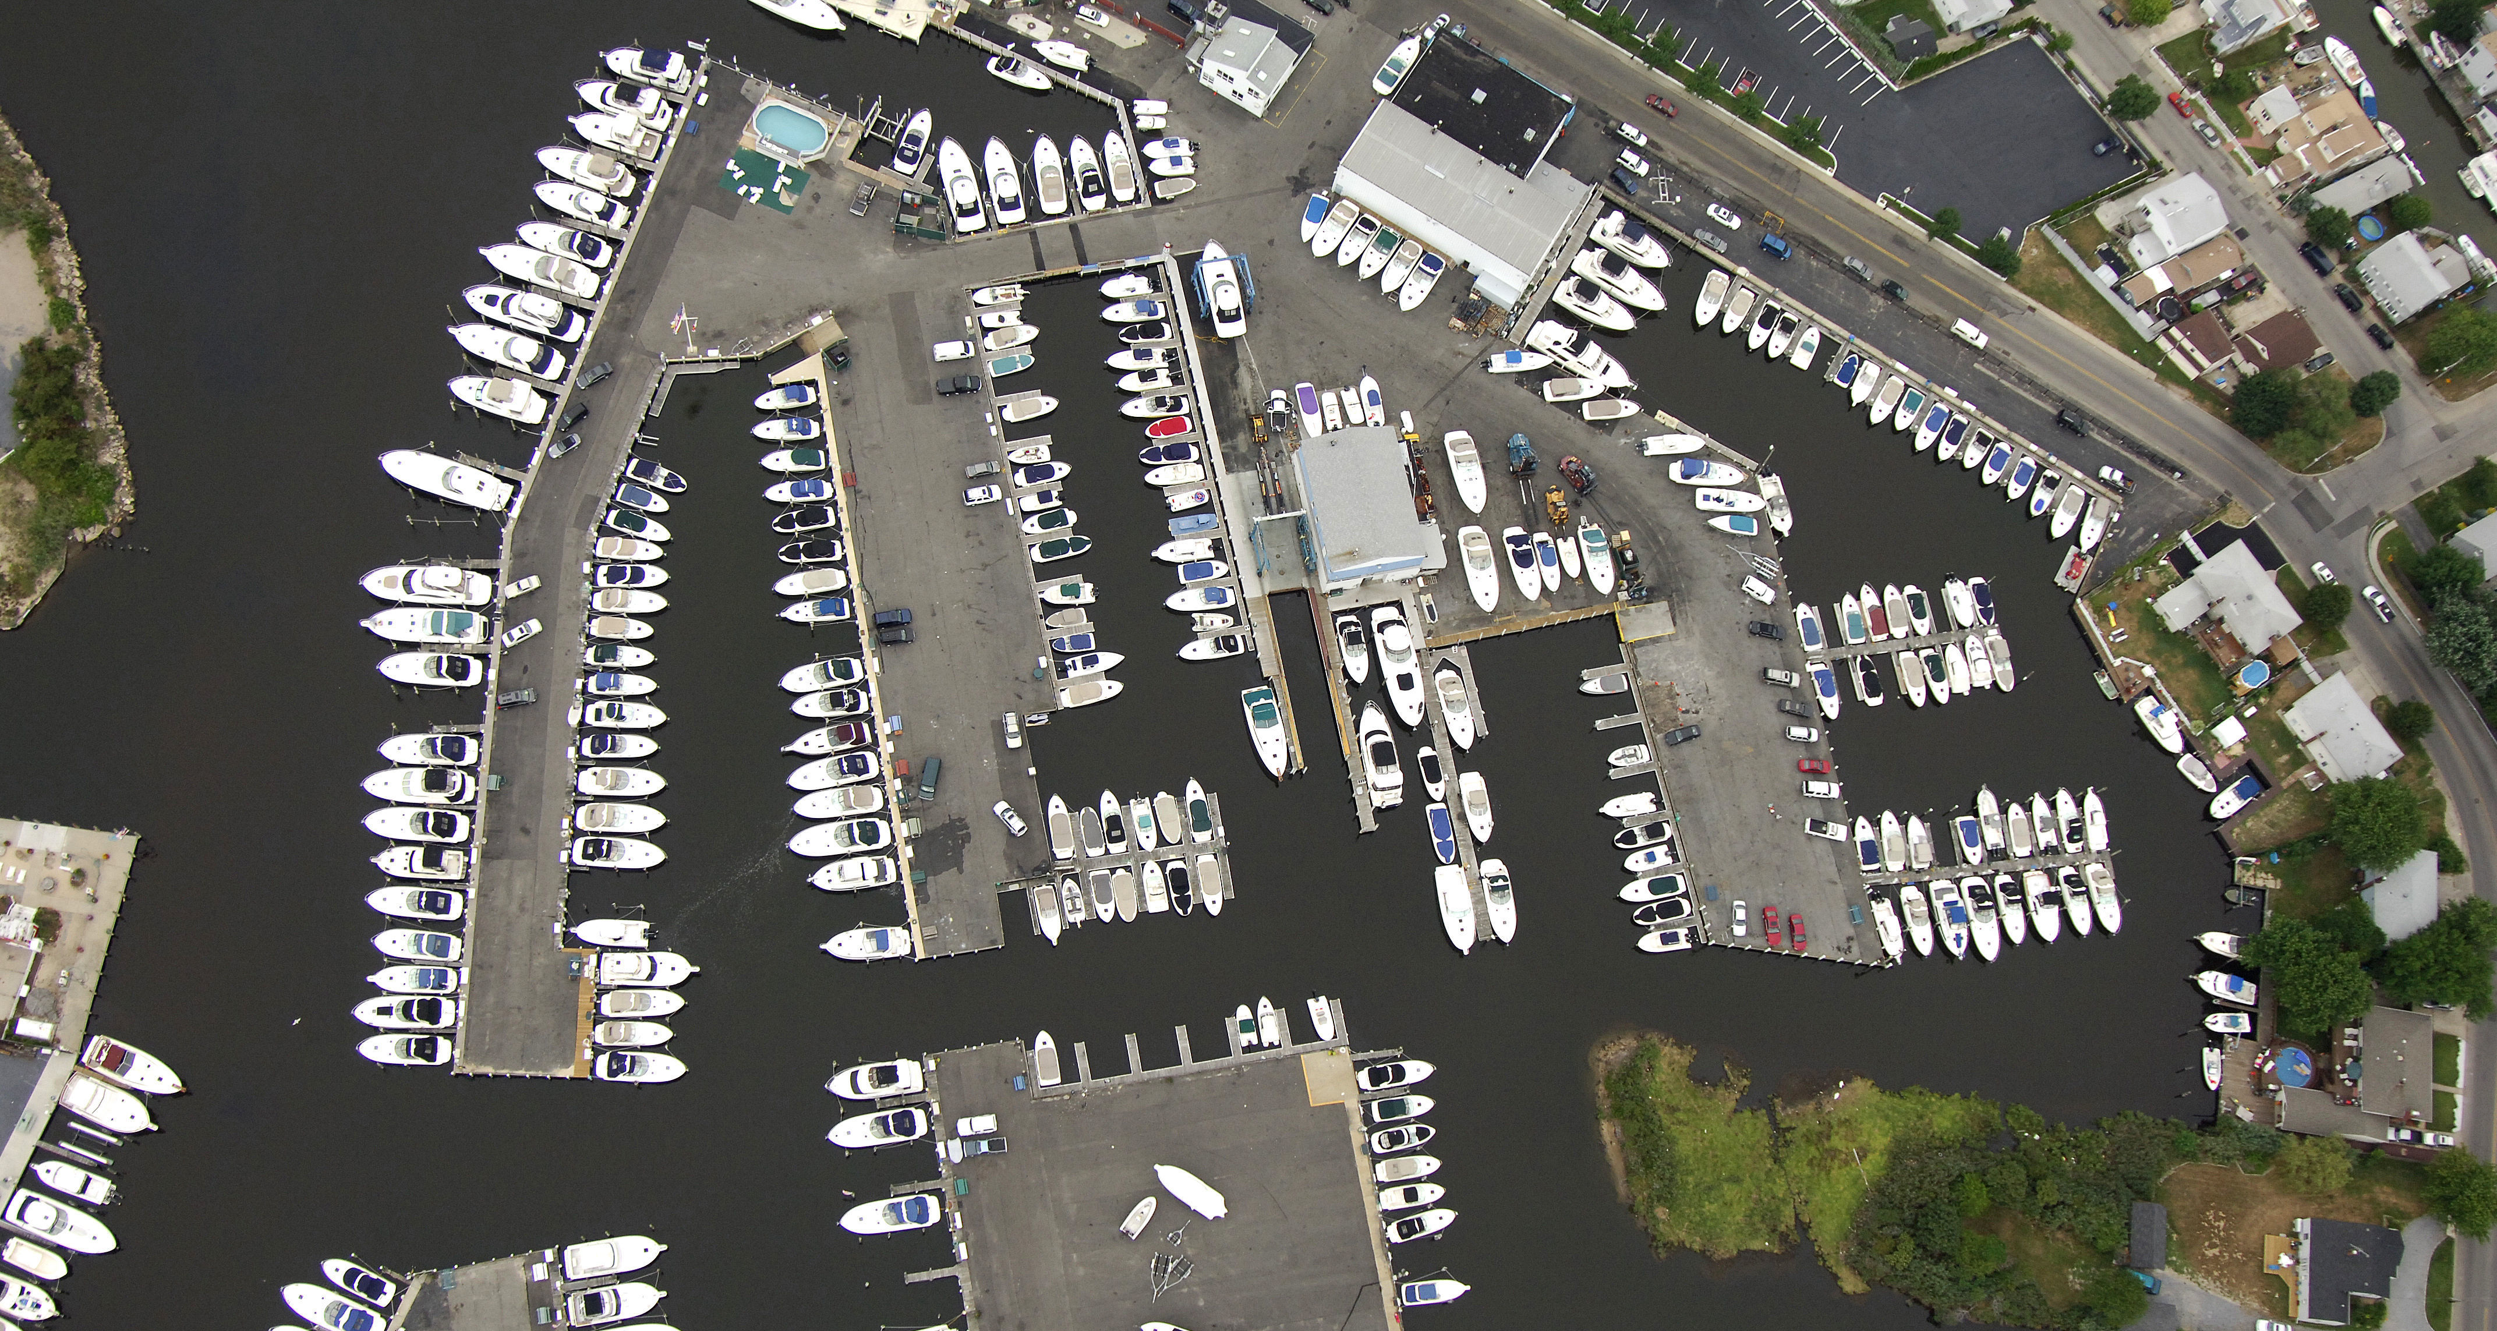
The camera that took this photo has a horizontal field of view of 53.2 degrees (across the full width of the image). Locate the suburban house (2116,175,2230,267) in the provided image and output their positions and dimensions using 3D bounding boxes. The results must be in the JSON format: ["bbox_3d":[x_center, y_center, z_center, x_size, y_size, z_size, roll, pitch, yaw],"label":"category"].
[{"bbox_3d":[133.930,-64.660,362.930,15.650,5.020,9.330,-28,77,-15],"label":"suburban house"}]

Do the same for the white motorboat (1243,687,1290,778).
[{"bbox_3d":[2.430,9.030,328.490,4.240,3.300,12.890,-13,75,-10],"label":"white motorboat"}]

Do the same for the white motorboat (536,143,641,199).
[{"bbox_3d":[-90.420,-68.430,341.160,13.950,4.900,3.960,19,72,0],"label":"white motorboat"}]

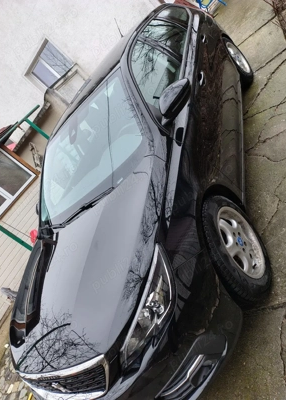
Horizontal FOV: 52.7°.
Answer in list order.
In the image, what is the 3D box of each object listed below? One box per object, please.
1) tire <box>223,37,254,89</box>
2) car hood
[{"bbox_3d":[1.064,-1.627,3.454,0.210,0.632,0.632,-32,30,41],"label":"tire"},{"bbox_3d":[-0.437,0.453,1.873,1.480,0.300,1.100,-32,30,41],"label":"car hood"}]

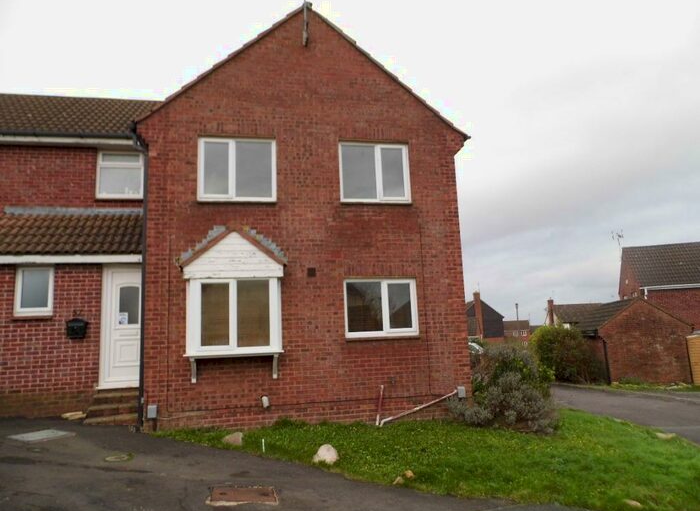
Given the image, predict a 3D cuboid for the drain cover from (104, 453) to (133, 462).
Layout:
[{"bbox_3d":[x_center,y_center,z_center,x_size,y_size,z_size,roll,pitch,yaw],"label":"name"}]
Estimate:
[{"bbox_3d":[-2.690,2.368,5.898,0.320,0.030,0.320,-1,-10,-11],"label":"drain cover"}]

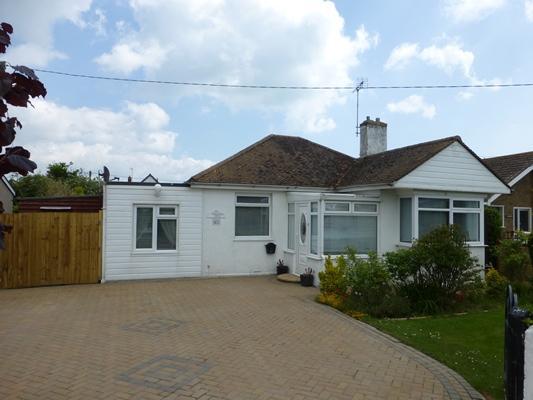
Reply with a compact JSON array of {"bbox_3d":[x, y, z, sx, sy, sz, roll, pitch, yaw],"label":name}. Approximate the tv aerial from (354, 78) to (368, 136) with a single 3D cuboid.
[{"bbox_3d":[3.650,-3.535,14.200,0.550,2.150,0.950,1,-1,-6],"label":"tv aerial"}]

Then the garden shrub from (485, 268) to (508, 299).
[{"bbox_3d":[5.538,1.981,8.900,0.549,0.662,0.550,2,-2,-20],"label":"garden shrub"}]

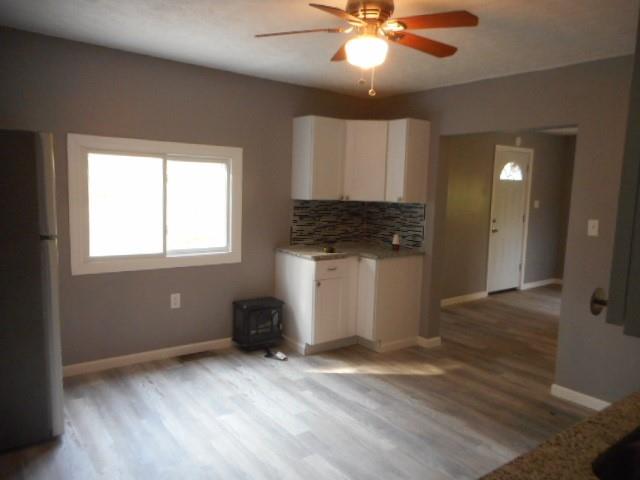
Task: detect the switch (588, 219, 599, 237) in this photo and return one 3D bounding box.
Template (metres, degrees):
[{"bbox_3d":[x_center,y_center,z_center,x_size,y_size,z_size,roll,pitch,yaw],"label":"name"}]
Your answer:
[{"bbox_3d":[1.927,-0.083,3.257,0.012,0.114,0.068,-3,8,-38],"label":"switch"}]

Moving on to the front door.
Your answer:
[{"bbox_3d":[2.848,-0.271,6.928,0.947,2.142,0.074,-3,8,-38],"label":"front door"}]

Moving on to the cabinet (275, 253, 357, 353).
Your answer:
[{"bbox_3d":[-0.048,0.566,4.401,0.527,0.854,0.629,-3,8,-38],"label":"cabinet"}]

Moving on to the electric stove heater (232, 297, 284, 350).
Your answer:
[{"bbox_3d":[-0.556,0.779,4.214,0.440,0.437,0.222,-3,8,-38],"label":"electric stove heater"}]

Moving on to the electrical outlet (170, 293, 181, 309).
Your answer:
[{"bbox_3d":[-1.207,0.516,3.880,0.078,0.118,0.012,-3,8,-38],"label":"electrical outlet"}]

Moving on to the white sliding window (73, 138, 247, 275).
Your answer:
[{"bbox_3d":[-1.260,-0.276,3.761,1.388,1.018,0.081,-3,8,-38],"label":"white sliding window"}]

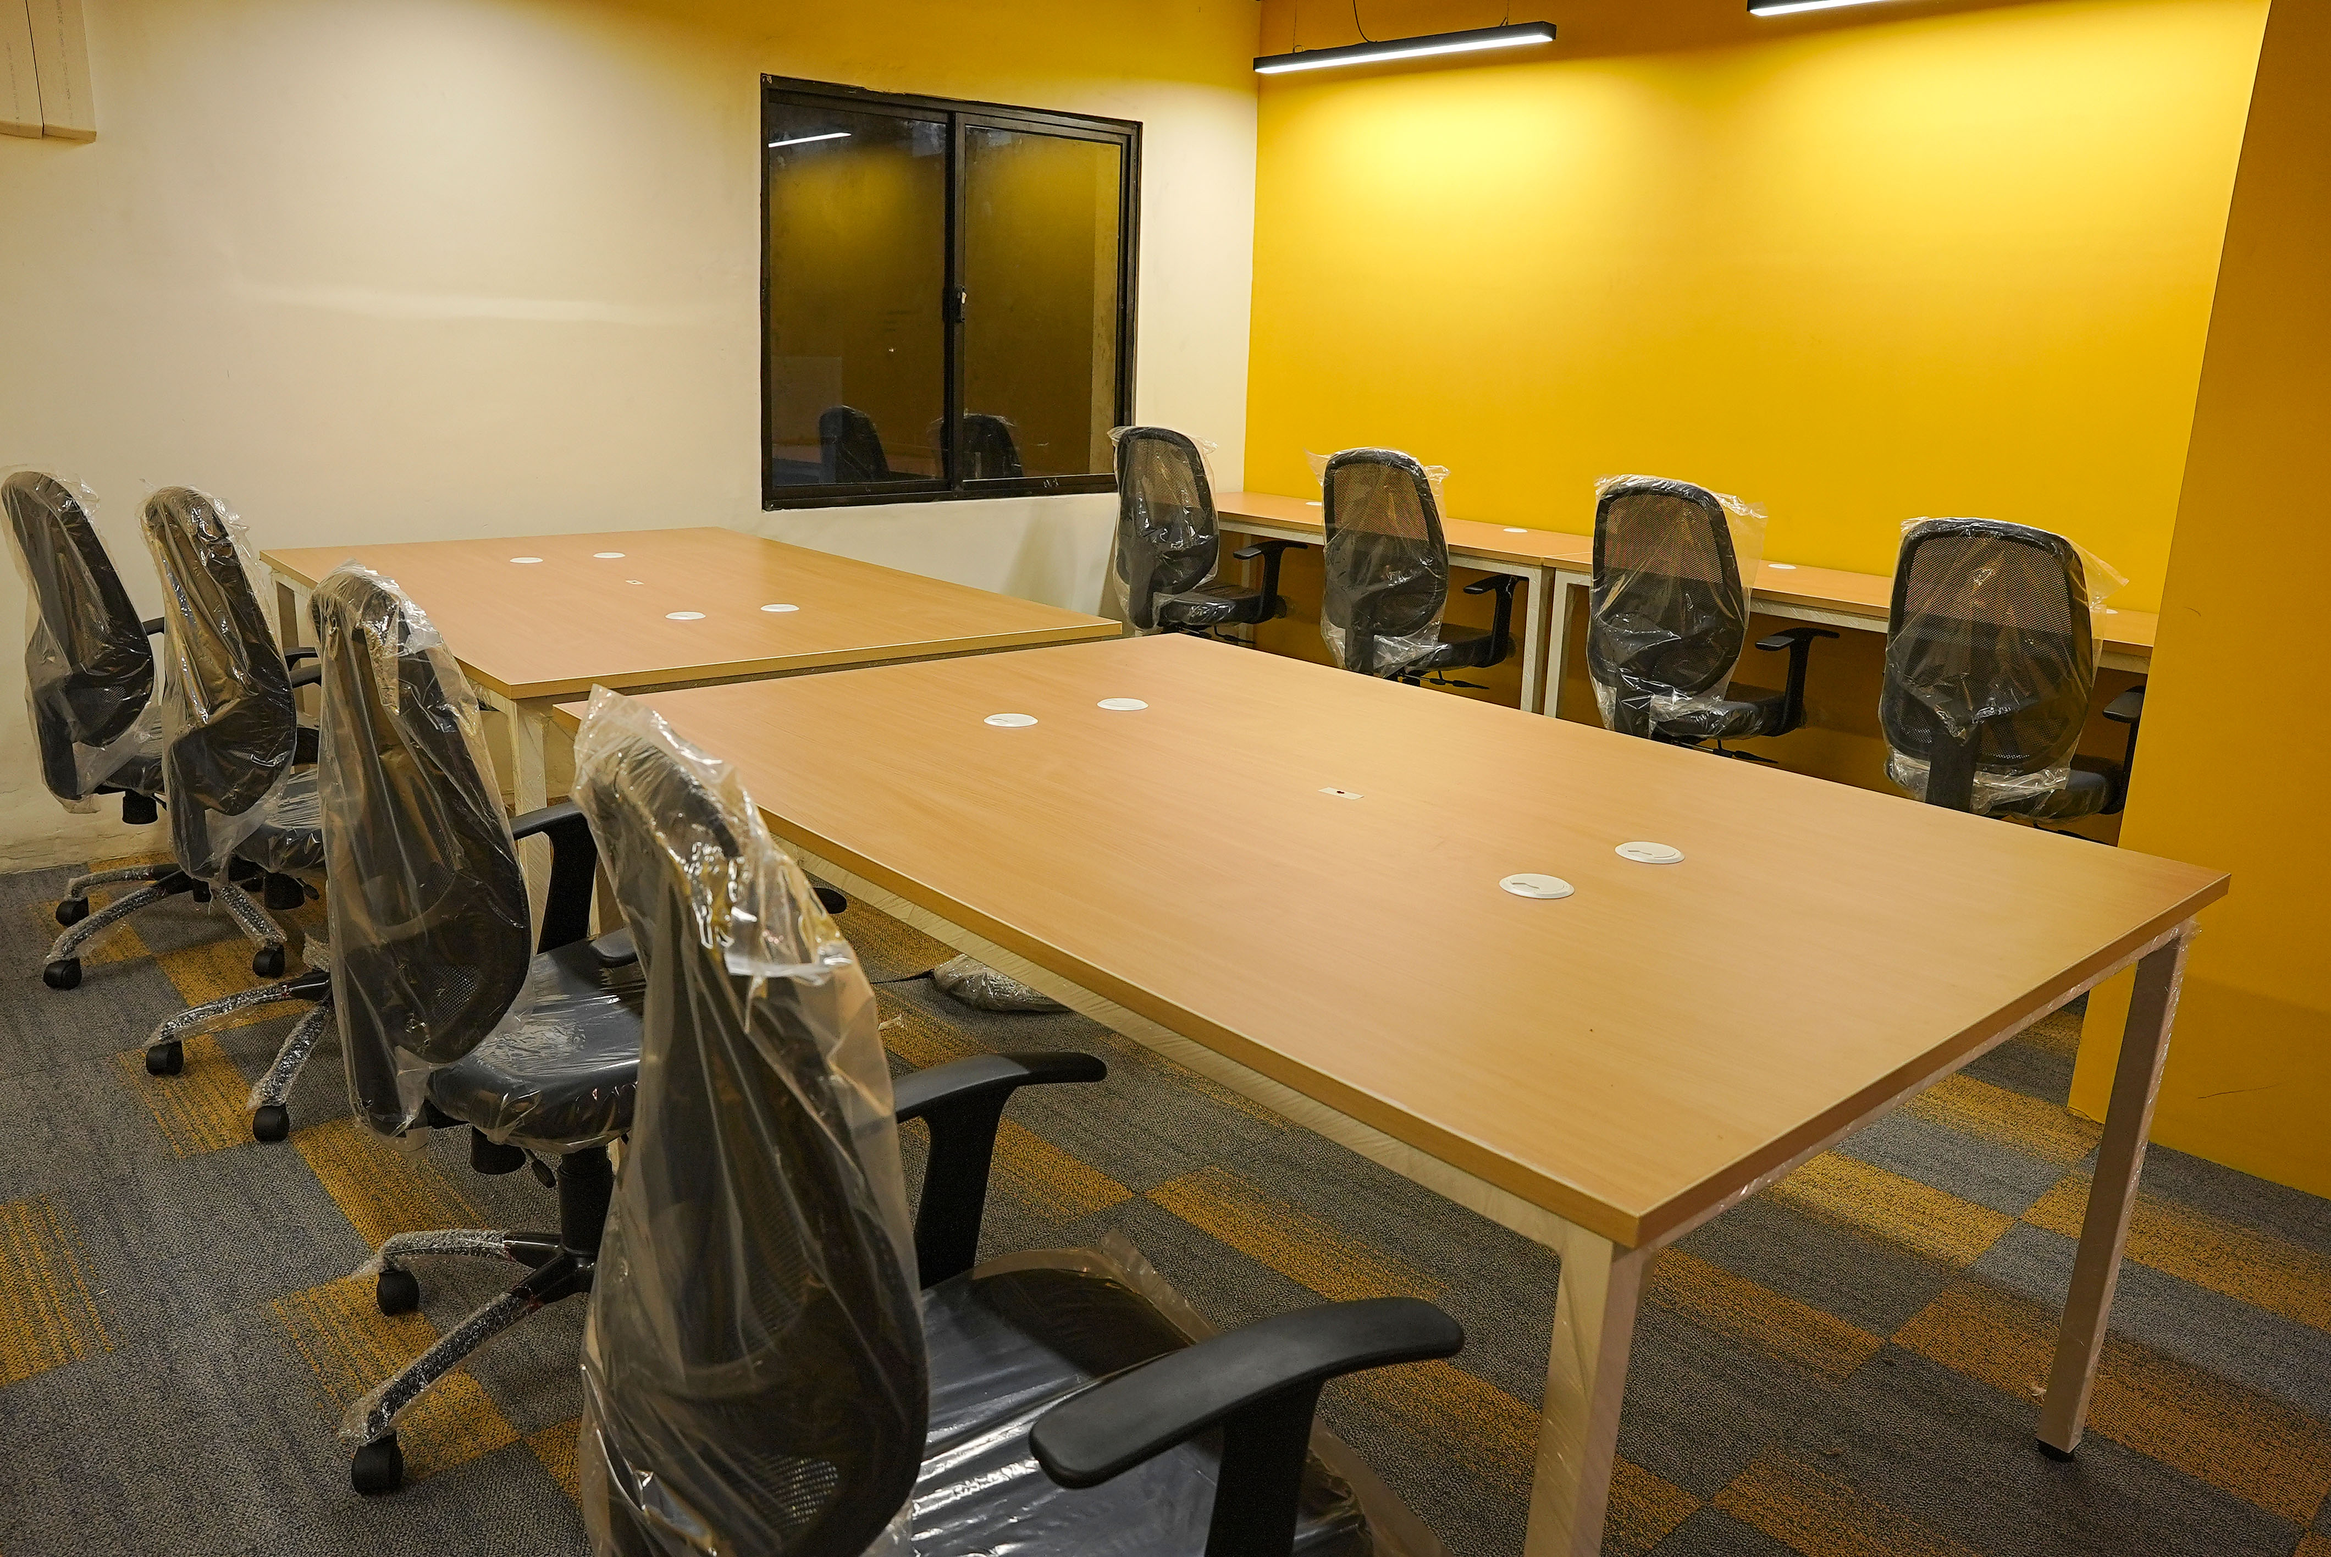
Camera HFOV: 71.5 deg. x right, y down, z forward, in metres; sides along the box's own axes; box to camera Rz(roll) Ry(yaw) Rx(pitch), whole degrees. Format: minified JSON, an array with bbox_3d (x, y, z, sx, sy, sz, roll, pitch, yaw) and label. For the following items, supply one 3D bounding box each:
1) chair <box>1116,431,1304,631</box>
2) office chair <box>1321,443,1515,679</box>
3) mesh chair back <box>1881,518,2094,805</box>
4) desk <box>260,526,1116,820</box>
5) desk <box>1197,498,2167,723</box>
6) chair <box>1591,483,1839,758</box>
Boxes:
[{"bbox_3d":[0.107,-0.650,5.515,0.620,1.000,0.620,-12,20,-42],"label":"chair"},{"bbox_3d":[0.745,-0.478,4.957,0.620,1.000,0.620,-11,20,-40],"label":"office chair"},{"bbox_3d":[1.687,-0.267,3.385,0.150,0.550,0.450,-7,18,-32],"label":"mesh chair back"},{"bbox_3d":[-1.126,-0.059,3.607,1.200,0.750,1.800,-10,19,-38],"label":"desk"},{"bbox_3d":[1.280,-0.313,4.902,0.600,0.750,3.600,-10,19,-38],"label":"desk"},{"bbox_3d":[1.349,-0.251,4.190,0.620,1.000,0.620,-8,18,-34],"label":"chair"}]

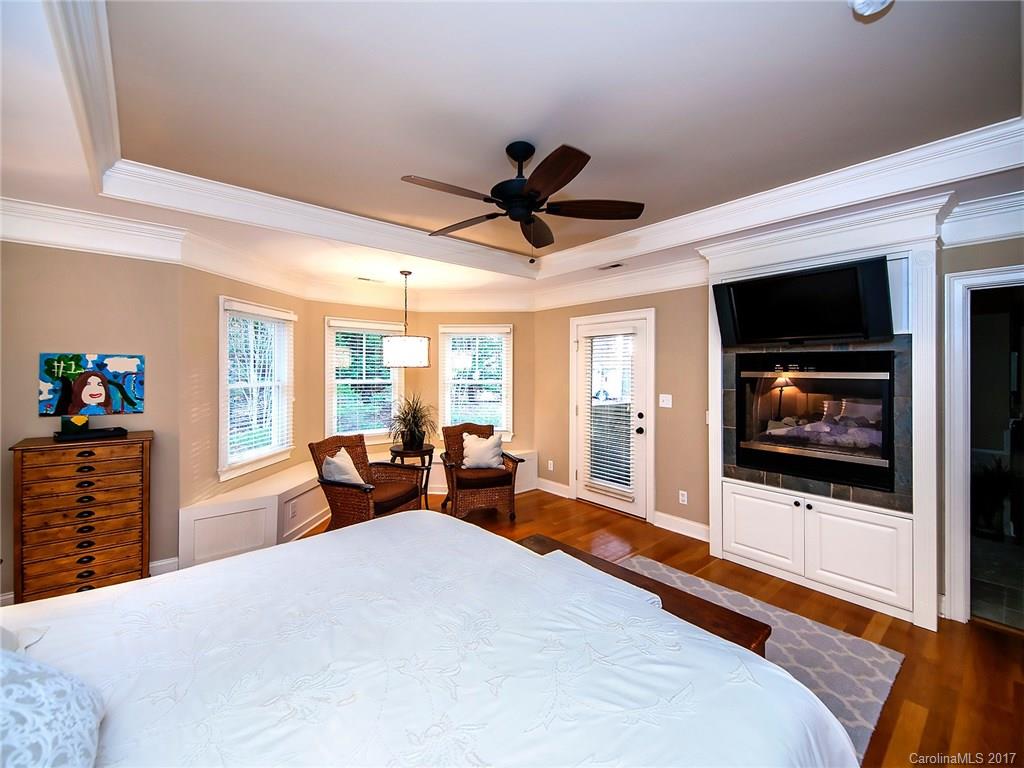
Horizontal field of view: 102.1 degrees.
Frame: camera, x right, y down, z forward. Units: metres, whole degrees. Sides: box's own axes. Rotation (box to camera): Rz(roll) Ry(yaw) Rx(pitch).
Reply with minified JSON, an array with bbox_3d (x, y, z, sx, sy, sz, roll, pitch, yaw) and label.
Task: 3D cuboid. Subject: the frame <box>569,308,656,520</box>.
[{"bbox_3d":[1.077,0.310,4.525,0.122,2.152,1.091,-2,3,-41],"label":"frame"}]

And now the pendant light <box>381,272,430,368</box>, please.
[{"bbox_3d":[-1.063,-0.628,4.172,0.474,0.979,0.474,0,2,0],"label":"pendant light"}]

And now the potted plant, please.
[{"bbox_3d":[-1.121,0.423,4.712,0.551,0.612,0.551,0,2,0],"label":"potted plant"}]

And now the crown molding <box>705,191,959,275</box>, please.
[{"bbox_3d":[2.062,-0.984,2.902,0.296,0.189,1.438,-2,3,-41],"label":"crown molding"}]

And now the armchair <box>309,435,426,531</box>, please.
[{"bbox_3d":[-1.267,0.959,3.725,0.785,0.908,0.775,1,2,21],"label":"armchair"}]

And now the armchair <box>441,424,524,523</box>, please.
[{"bbox_3d":[-0.359,0.930,4.505,0.775,0.908,0.785,-1,2,-16],"label":"armchair"}]

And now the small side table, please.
[{"bbox_3d":[-1.137,1.049,4.733,0.510,0.653,0.510,0,2,0],"label":"small side table"}]

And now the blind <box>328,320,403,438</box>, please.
[{"bbox_3d":[-1.698,-0.034,4.916,0.928,1.387,0.082,-2,3,-41],"label":"blind"}]

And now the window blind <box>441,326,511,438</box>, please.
[{"bbox_3d":[-0.469,-0.044,5.338,0.933,1.397,0.082,0,2,4],"label":"window blind"}]

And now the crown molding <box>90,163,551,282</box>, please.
[{"bbox_3d":[-0.984,-1.186,3.383,3.407,0.199,0.122,-2,3,-41],"label":"crown molding"}]

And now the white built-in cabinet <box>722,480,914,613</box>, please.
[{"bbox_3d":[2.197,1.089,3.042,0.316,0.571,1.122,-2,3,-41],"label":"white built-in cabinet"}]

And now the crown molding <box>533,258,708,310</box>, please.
[{"bbox_3d":[1.034,-1.020,4.481,0.112,0.230,2.285,-2,3,-41],"label":"crown molding"}]

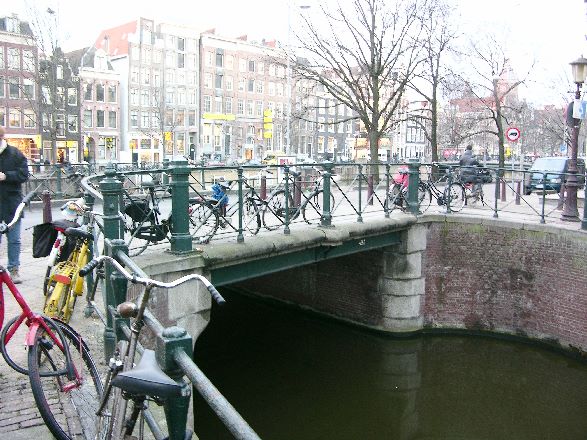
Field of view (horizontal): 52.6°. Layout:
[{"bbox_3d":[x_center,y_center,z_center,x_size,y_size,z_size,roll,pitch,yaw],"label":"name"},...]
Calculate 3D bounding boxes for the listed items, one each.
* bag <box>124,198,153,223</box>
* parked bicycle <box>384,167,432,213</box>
[{"bbox_3d":[-2.142,-0.131,8.200,0.200,0.310,0.380,6,8,42],"label":"bag"},{"bbox_3d":[2.680,-0.730,14.200,0.600,1.100,1.780,6,8,40],"label":"parked bicycle"}]

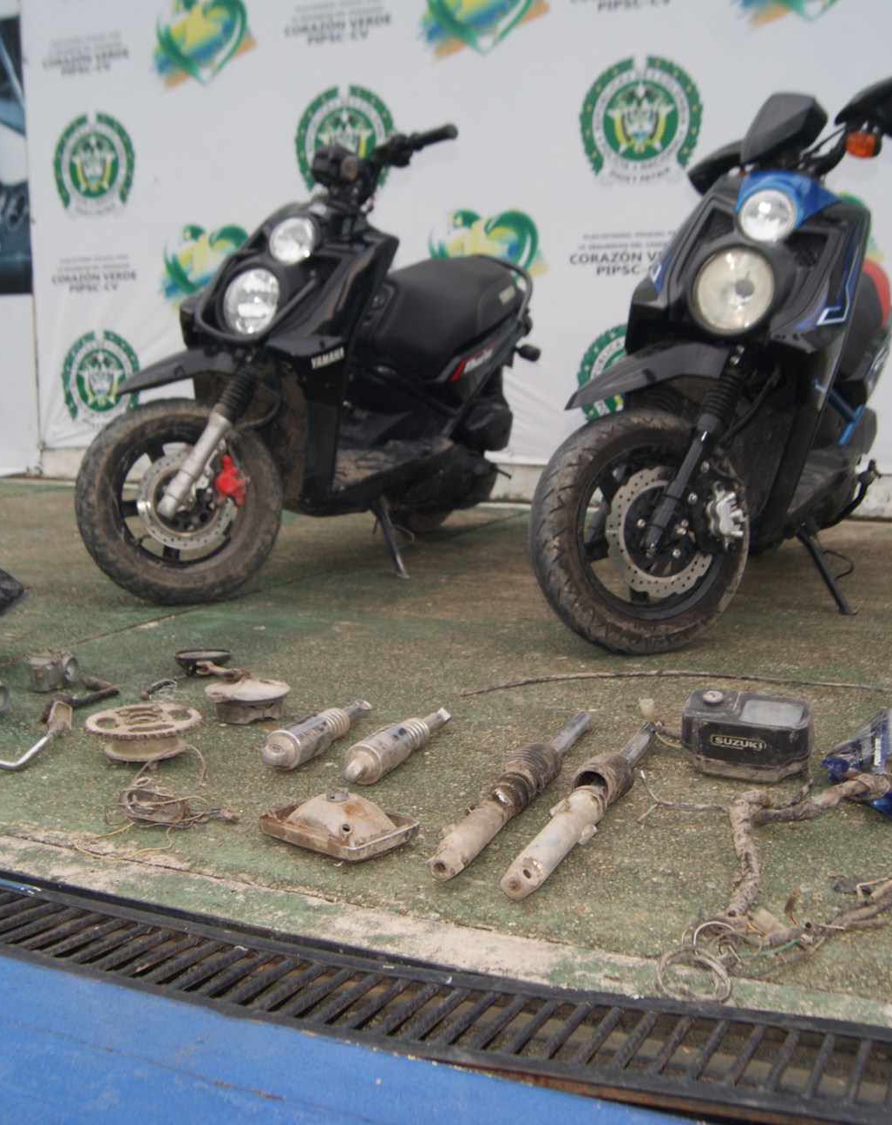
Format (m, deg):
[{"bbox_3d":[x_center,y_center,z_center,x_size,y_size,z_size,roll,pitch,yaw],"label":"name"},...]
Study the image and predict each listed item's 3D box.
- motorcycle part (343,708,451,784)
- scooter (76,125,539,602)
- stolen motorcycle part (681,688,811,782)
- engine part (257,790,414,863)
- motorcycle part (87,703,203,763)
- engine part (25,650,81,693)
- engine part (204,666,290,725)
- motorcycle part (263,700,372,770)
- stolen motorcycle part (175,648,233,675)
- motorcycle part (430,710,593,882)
[{"bbox_3d":[-0.059,0.249,1.764,0.055,0.055,0.312,4,10,23],"label":"motorcycle part"},{"bbox_3d":[-0.213,-0.529,3.455,0.720,1.080,1.830,4,10,24],"label":"scooter"},{"bbox_3d":[0.422,0.242,1.766,0.158,0.090,0.105,4,10,22],"label":"stolen motorcycle part"},{"bbox_3d":[-0.129,0.296,1.507,0.157,0.058,0.124,8,12,40],"label":"engine part"},{"bbox_3d":[-0.425,0.243,1.780,0.164,0.062,0.164,0,9,0],"label":"motorcycle part"},{"bbox_3d":[-0.669,0.181,2.172,0.085,0.065,0.060,4,10,20],"label":"engine part"},{"bbox_3d":[-0.319,0.208,2.024,0.136,0.063,0.136,0,9,0],"label":"engine part"},{"bbox_3d":[-0.178,0.239,1.829,0.055,0.055,0.300,4,10,25],"label":"motorcycle part"},{"bbox_3d":[-0.434,0.177,2.268,0.107,0.045,0.105,0,9,0],"label":"stolen motorcycle part"},{"bbox_3d":[0.102,0.270,1.598,0.066,0.063,0.610,4,9,21],"label":"motorcycle part"}]

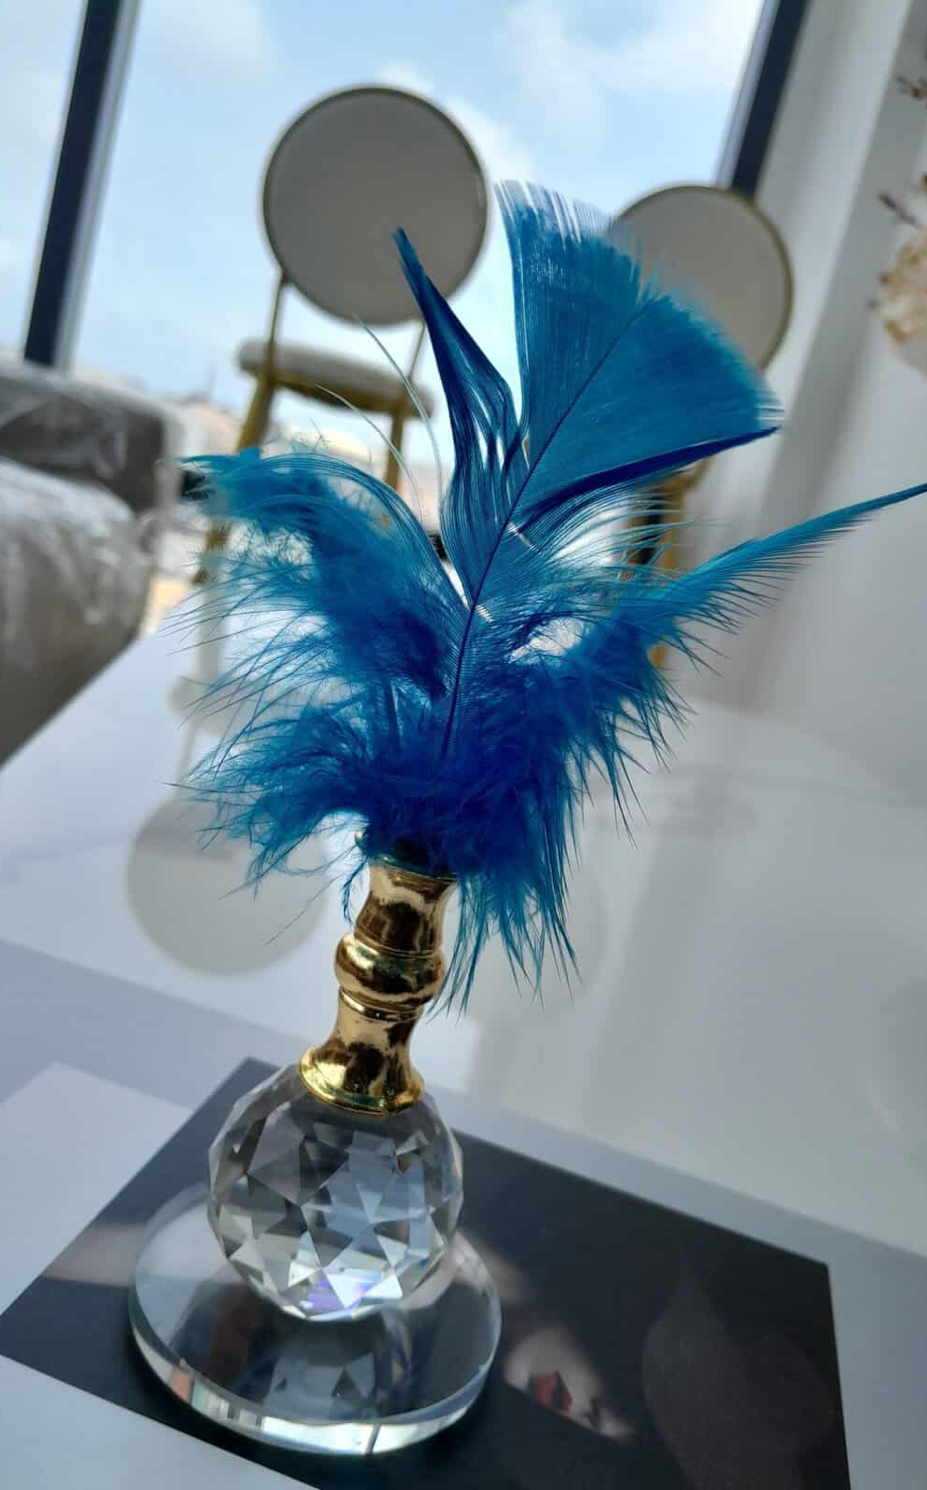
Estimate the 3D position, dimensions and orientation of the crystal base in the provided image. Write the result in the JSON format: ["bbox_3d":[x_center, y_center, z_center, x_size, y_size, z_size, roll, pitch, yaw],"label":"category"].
[{"bbox_3d":[-0.025,0.093,0.192,0.063,0.005,0.063,14,10,0],"label":"crystal base"}]

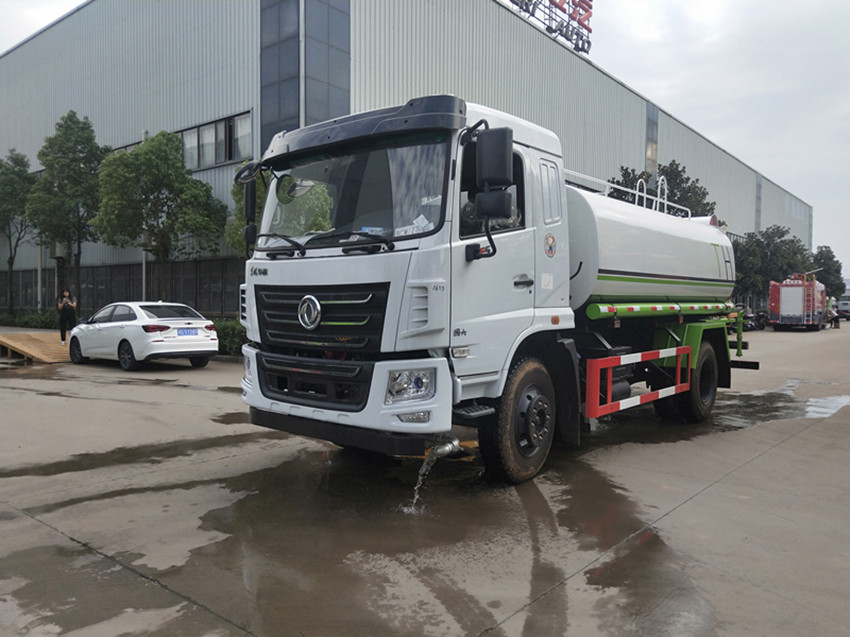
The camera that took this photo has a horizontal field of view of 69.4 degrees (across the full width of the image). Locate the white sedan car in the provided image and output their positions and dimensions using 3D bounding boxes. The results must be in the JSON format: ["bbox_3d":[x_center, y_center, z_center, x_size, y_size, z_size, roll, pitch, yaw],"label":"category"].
[{"bbox_3d":[-6.710,0.357,14.360,4.620,1.470,1.820,1,2,40],"label":"white sedan car"}]

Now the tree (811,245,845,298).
[{"bbox_3d":[40.000,-3.557,61.099,4.200,7.600,4.200,1,2,33],"label":"tree"}]

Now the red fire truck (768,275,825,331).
[{"bbox_3d":[23.208,-0.931,37.920,2.420,3.200,7.400,1,2,37],"label":"red fire truck"}]

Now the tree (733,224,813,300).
[{"bbox_3d":[25.756,-3.170,45.599,5.800,7.600,5.600,1,2,30],"label":"tree"}]

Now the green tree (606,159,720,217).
[{"bbox_3d":[10.299,-2.972,26.399,4.800,7.600,4.800,1,2,22],"label":"green tree"}]

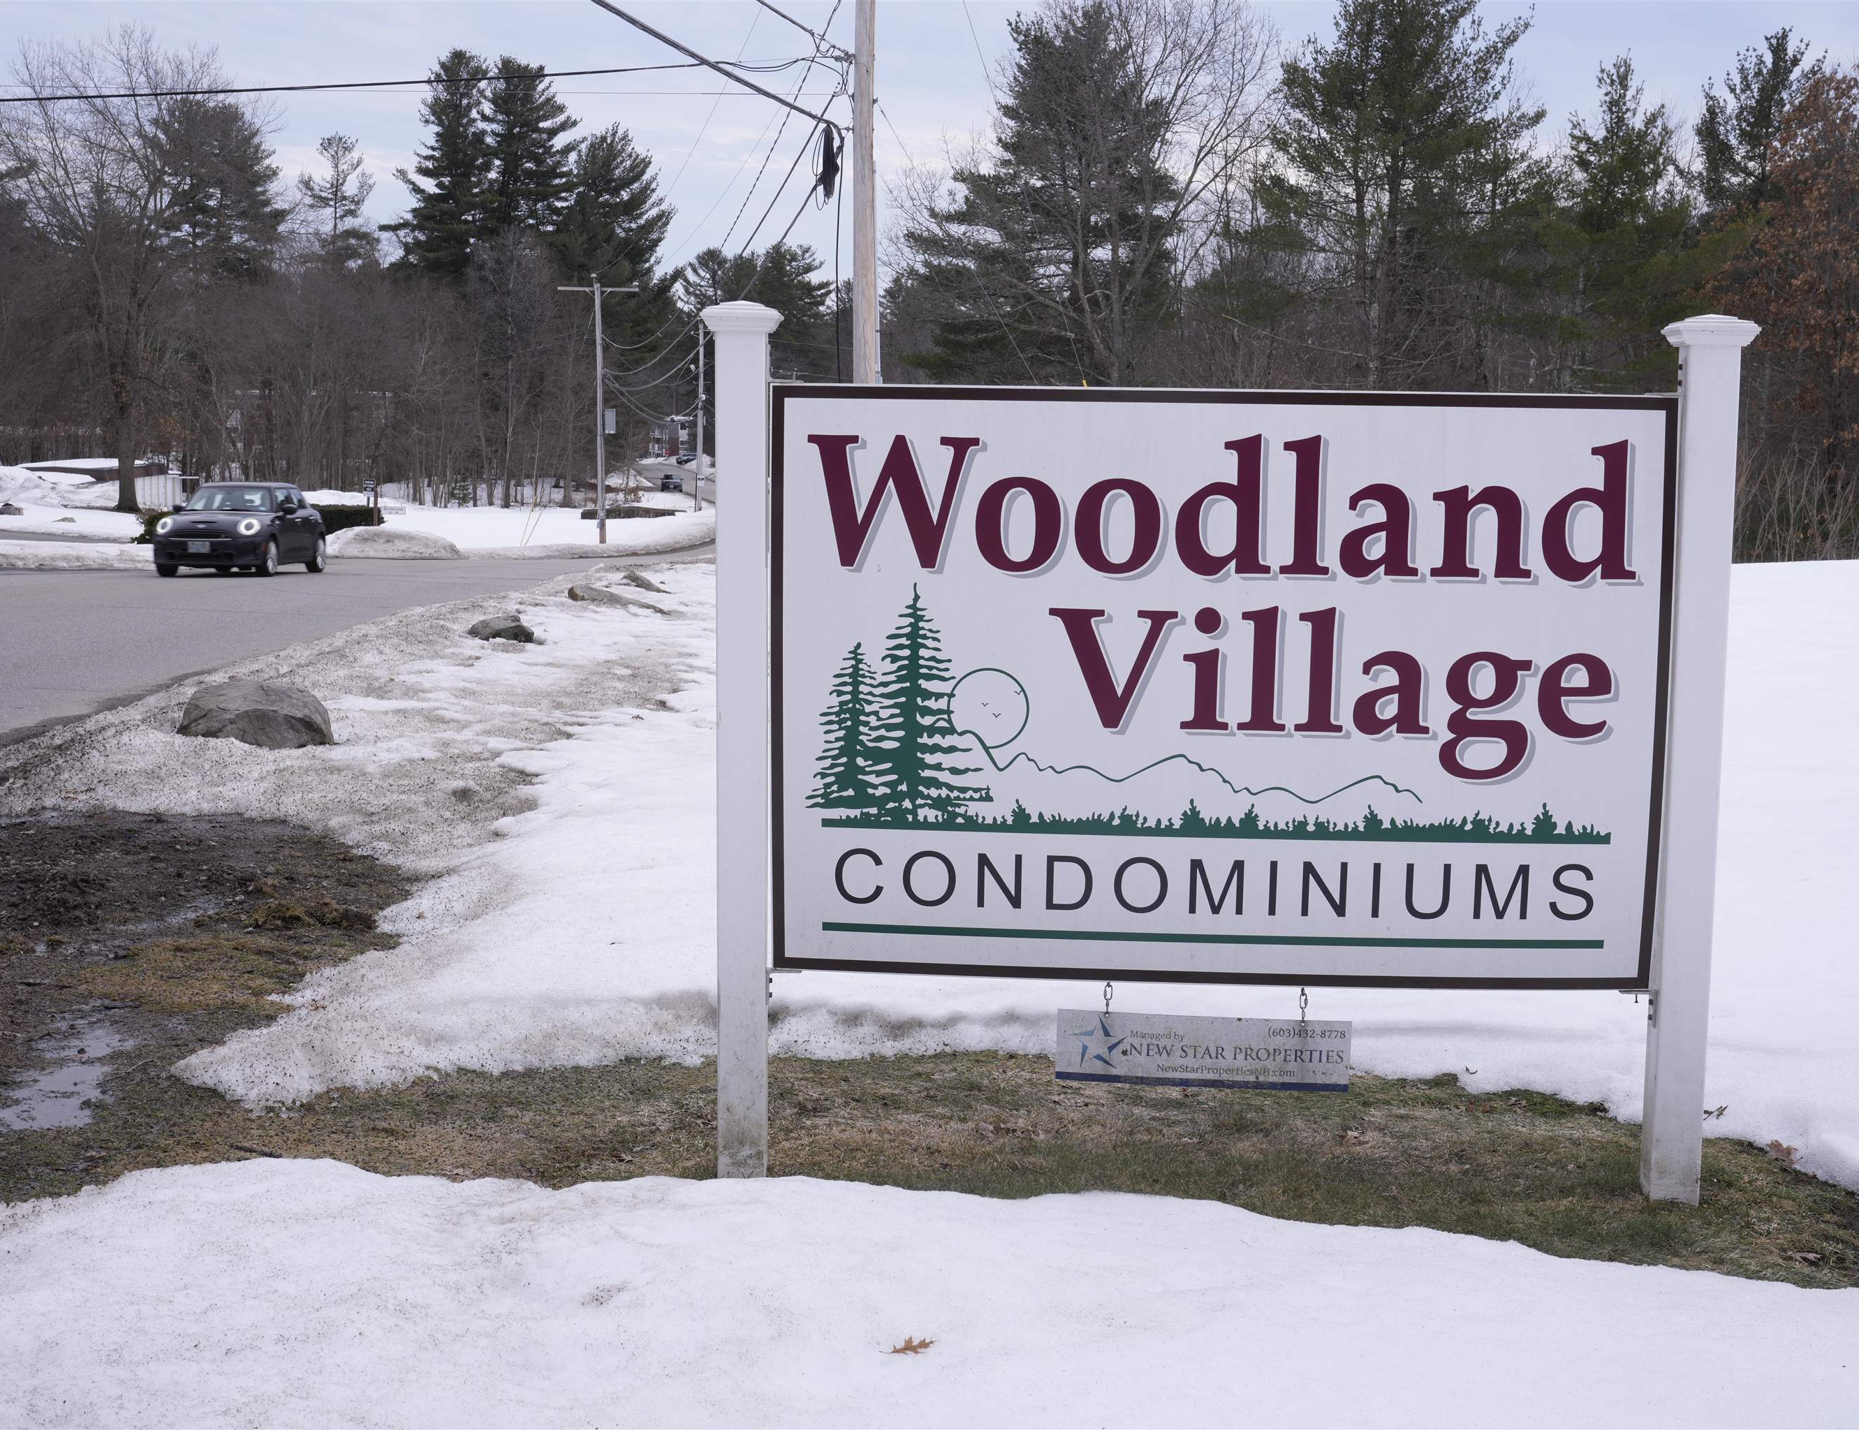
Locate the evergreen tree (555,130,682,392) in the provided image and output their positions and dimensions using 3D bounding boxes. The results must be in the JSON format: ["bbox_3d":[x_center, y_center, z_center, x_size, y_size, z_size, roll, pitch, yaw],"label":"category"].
[{"bbox_3d":[-14.689,-18.821,112.011,6.600,17.573,6.600,1,7,0],"label":"evergreen tree"}]

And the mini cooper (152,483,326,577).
[{"bbox_3d":[-10.520,-2.855,36.550,1.740,1.420,3.950,1,4,1],"label":"mini cooper"}]

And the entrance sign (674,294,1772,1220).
[{"bbox_3d":[0.584,0.087,4.944,2.100,1.840,0.170,1,7,3],"label":"entrance sign"}]

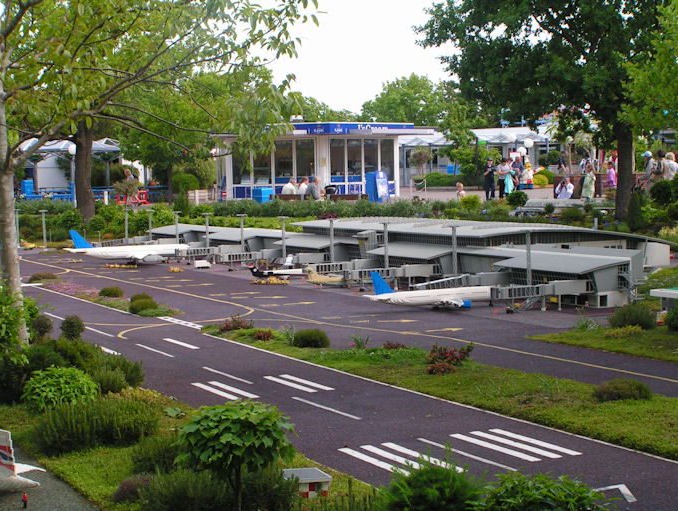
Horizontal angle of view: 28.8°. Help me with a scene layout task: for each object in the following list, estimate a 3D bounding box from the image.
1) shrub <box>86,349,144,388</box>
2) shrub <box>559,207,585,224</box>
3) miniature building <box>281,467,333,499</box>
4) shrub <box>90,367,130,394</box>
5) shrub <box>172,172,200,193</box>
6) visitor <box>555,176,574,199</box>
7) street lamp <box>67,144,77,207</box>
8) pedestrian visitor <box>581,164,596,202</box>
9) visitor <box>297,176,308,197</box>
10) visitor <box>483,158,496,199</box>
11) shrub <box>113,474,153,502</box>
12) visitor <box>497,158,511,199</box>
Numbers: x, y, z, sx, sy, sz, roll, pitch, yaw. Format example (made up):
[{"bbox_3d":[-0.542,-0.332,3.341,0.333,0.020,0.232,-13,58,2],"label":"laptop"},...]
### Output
[{"bbox_3d":[-1.703,0.853,10.056,0.420,0.290,0.400,-1,4,0],"label":"shrub"},{"bbox_3d":[5.817,-1.000,33.015,0.620,0.430,0.600,-1,4,0],"label":"shrub"},{"bbox_3d":[-0.157,1.136,6.589,0.205,0.110,0.210,-3,4,-21],"label":"miniature building"},{"bbox_3d":[-1.730,0.943,9.950,0.290,0.220,0.280,-1,4,0],"label":"shrub"},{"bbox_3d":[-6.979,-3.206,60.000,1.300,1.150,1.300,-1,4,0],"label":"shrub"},{"bbox_3d":[7.428,-2.078,43.470,0.600,1.040,0.600,0,4,14],"label":"visitor"},{"bbox_3d":[-10.682,-3.101,52.894,0.400,2.700,0.400,-1,4,0],"label":"street lamp"},{"bbox_3d":[9.170,-2.683,48.500,0.500,1.500,0.440,-3,4,-24],"label":"pedestrian visitor"},{"bbox_3d":[-1.254,-2.140,45.957,0.500,1.250,0.700,1,5,37],"label":"visitor"},{"bbox_3d":[6.159,-3.130,54.000,0.560,1.730,0.420,-1,4,7],"label":"visitor"},{"bbox_3d":[-1.014,1.152,6.509,0.210,0.130,0.200,-1,4,0],"label":"shrub"},{"bbox_3d":[6.856,-3.188,55.000,0.500,1.660,0.480,-5,5,-41],"label":"visitor"}]

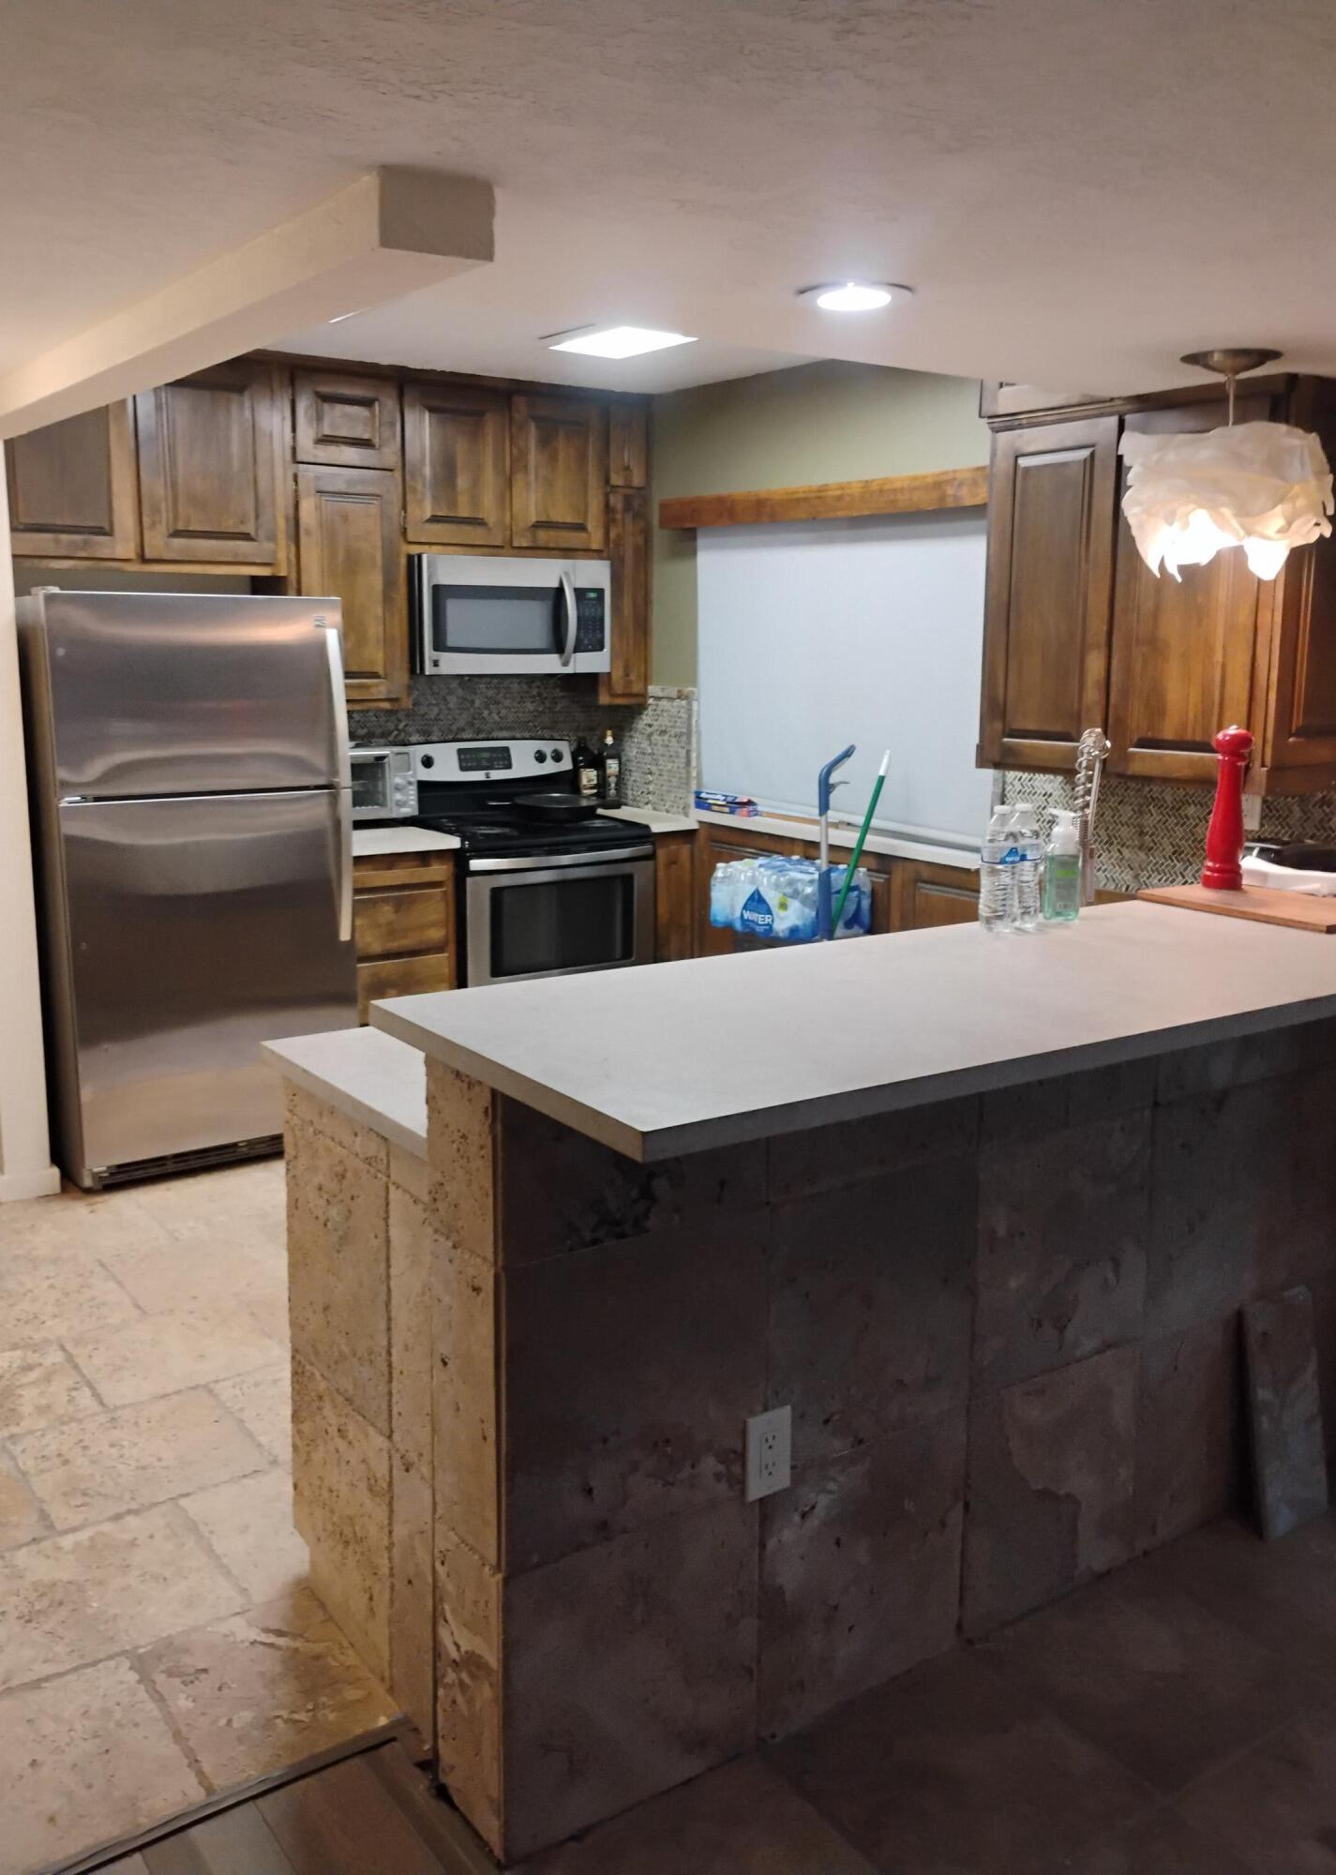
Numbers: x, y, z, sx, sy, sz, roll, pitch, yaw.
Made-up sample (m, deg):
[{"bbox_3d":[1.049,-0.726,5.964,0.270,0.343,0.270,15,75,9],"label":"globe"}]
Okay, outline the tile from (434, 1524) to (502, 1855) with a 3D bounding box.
[{"bbox_3d":[-0.258,0.979,2.000,0.014,0.395,0.185,-7,12,-34],"label":"tile"}]

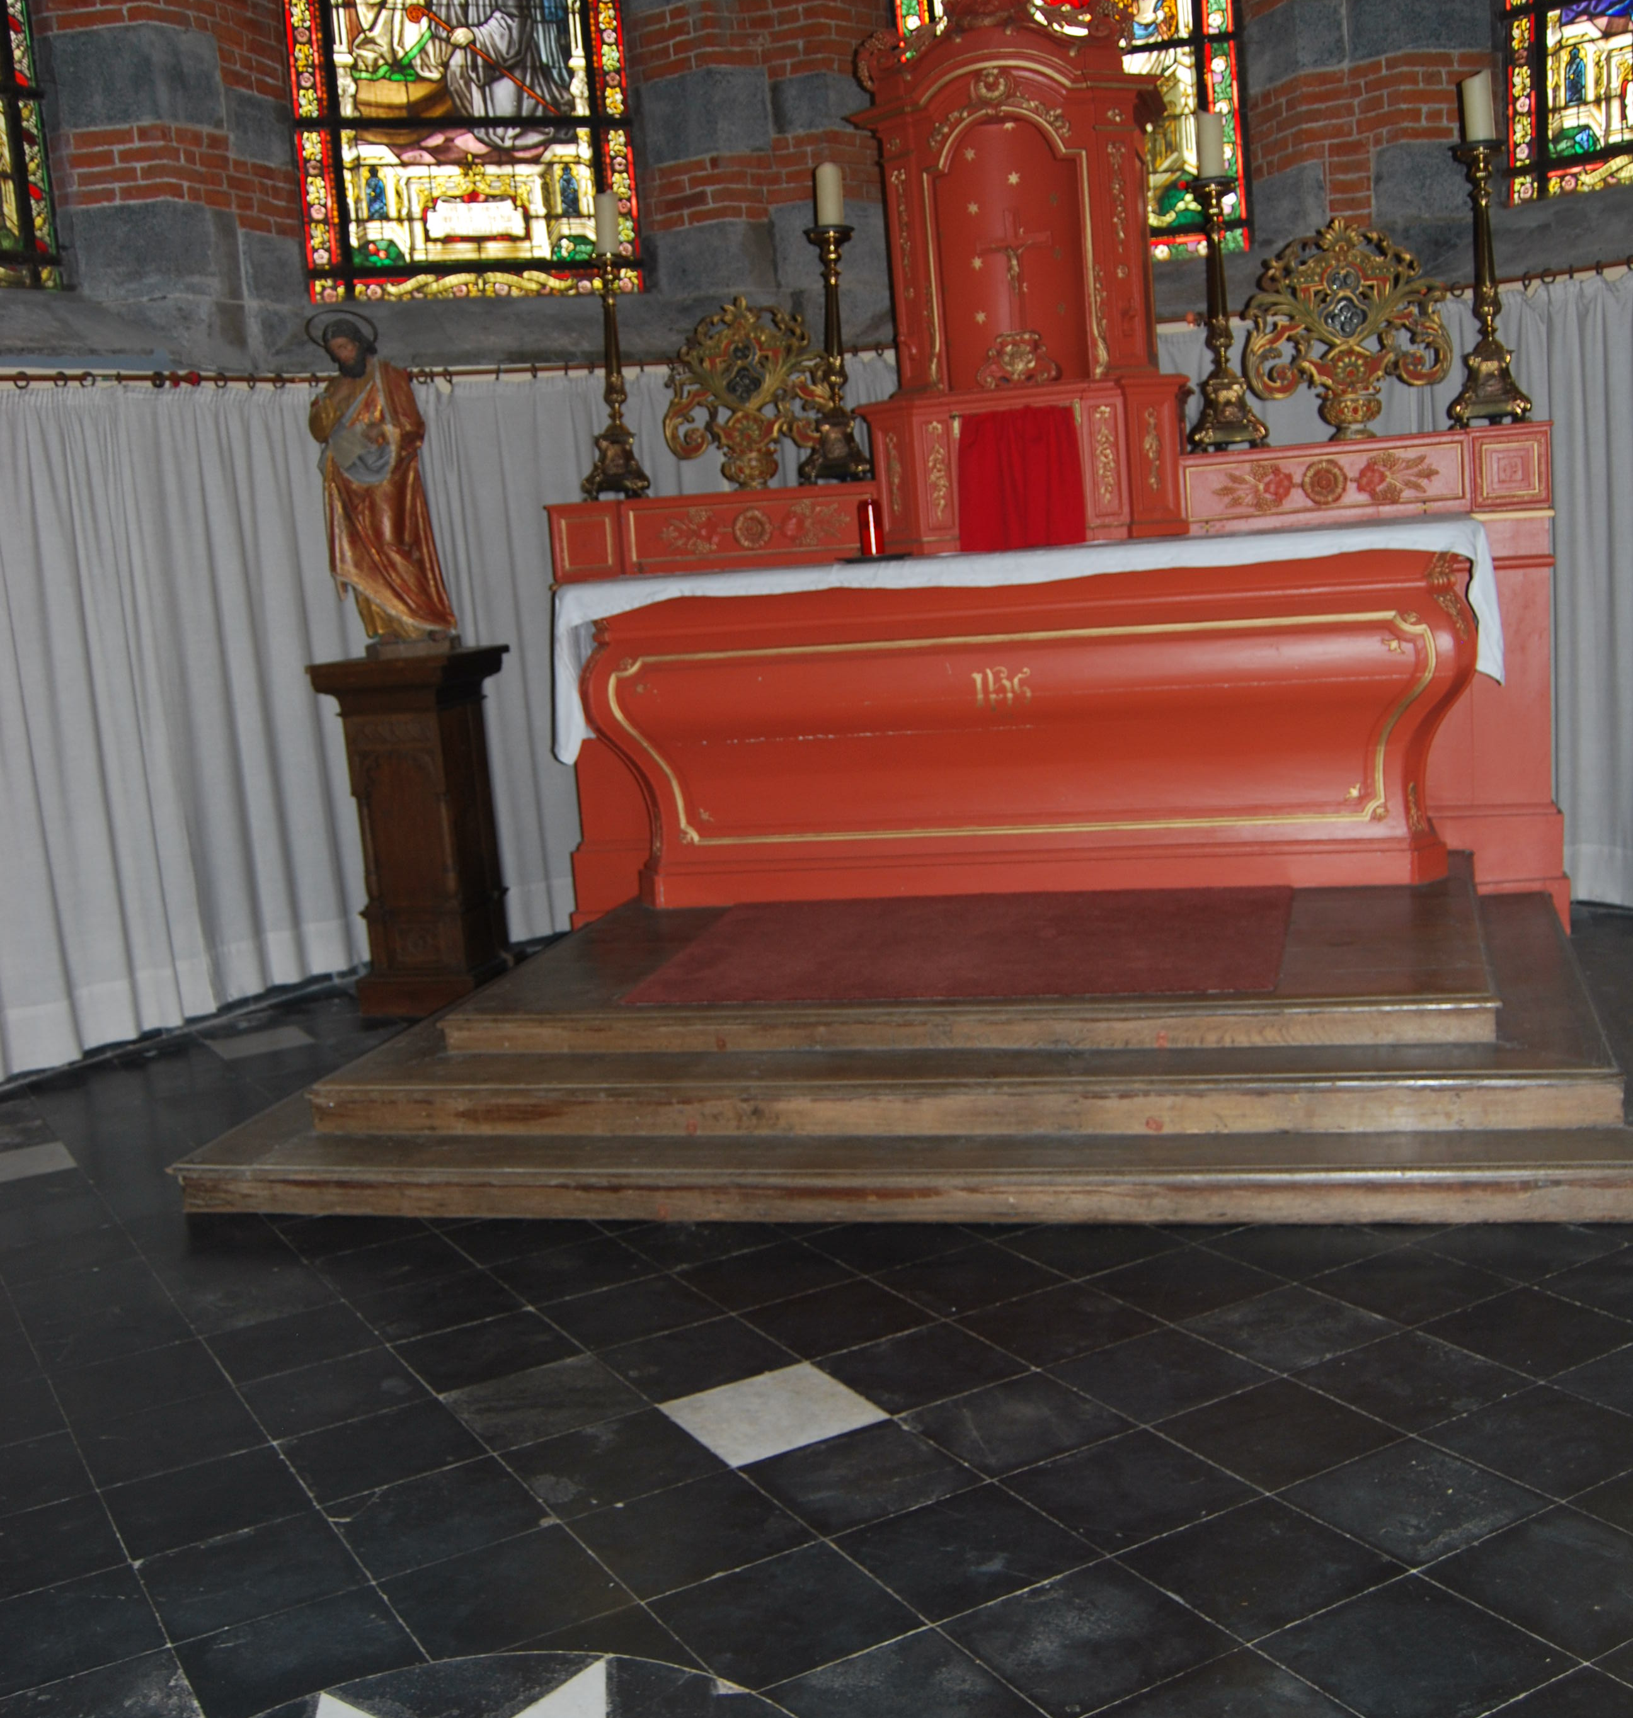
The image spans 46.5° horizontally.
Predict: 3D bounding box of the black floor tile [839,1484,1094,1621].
[{"bbox_3d":[0.212,0.989,2.711,0.293,0.015,0.287,-9,9,-29],"label":"black floor tile"}]

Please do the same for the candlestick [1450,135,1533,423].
[{"bbox_3d":[2.178,-1.871,6.186,0.258,0.905,0.250,-2,9,14],"label":"candlestick"}]

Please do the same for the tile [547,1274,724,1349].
[{"bbox_3d":[-0.365,0.920,3.820,0.309,0.020,0.298,-9,10,-29],"label":"tile"}]

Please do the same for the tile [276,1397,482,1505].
[{"bbox_3d":[-0.724,0.997,3.180,0.300,0.020,0.289,-9,10,-29],"label":"tile"}]

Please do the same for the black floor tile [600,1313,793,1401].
[{"bbox_3d":[-0.211,0.921,3.465,0.300,0.020,0.289,-9,10,-29],"label":"black floor tile"}]

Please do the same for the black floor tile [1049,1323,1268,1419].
[{"bbox_3d":[0.589,0.891,3.254,0.300,0.020,0.289,-9,10,-29],"label":"black floor tile"}]

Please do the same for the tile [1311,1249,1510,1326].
[{"bbox_3d":[1.102,0.808,3.545,0.300,0.020,0.289,-9,10,-29],"label":"tile"}]

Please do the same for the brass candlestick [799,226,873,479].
[{"bbox_3d":[0.059,-1.792,6.752,0.270,0.878,0.255,-2,8,13],"label":"brass candlestick"}]

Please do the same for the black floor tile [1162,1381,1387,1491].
[{"bbox_3d":[0.748,0.939,3.086,0.309,0.020,0.298,-9,10,-29],"label":"black floor tile"}]

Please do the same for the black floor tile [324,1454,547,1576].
[{"bbox_3d":[-0.603,1.051,3.012,0.309,0.020,0.298,-9,10,-29],"label":"black floor tile"}]

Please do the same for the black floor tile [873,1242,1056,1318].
[{"bbox_3d":[0.301,0.834,3.737,0.295,0.015,0.288,-9,9,-29],"label":"black floor tile"}]

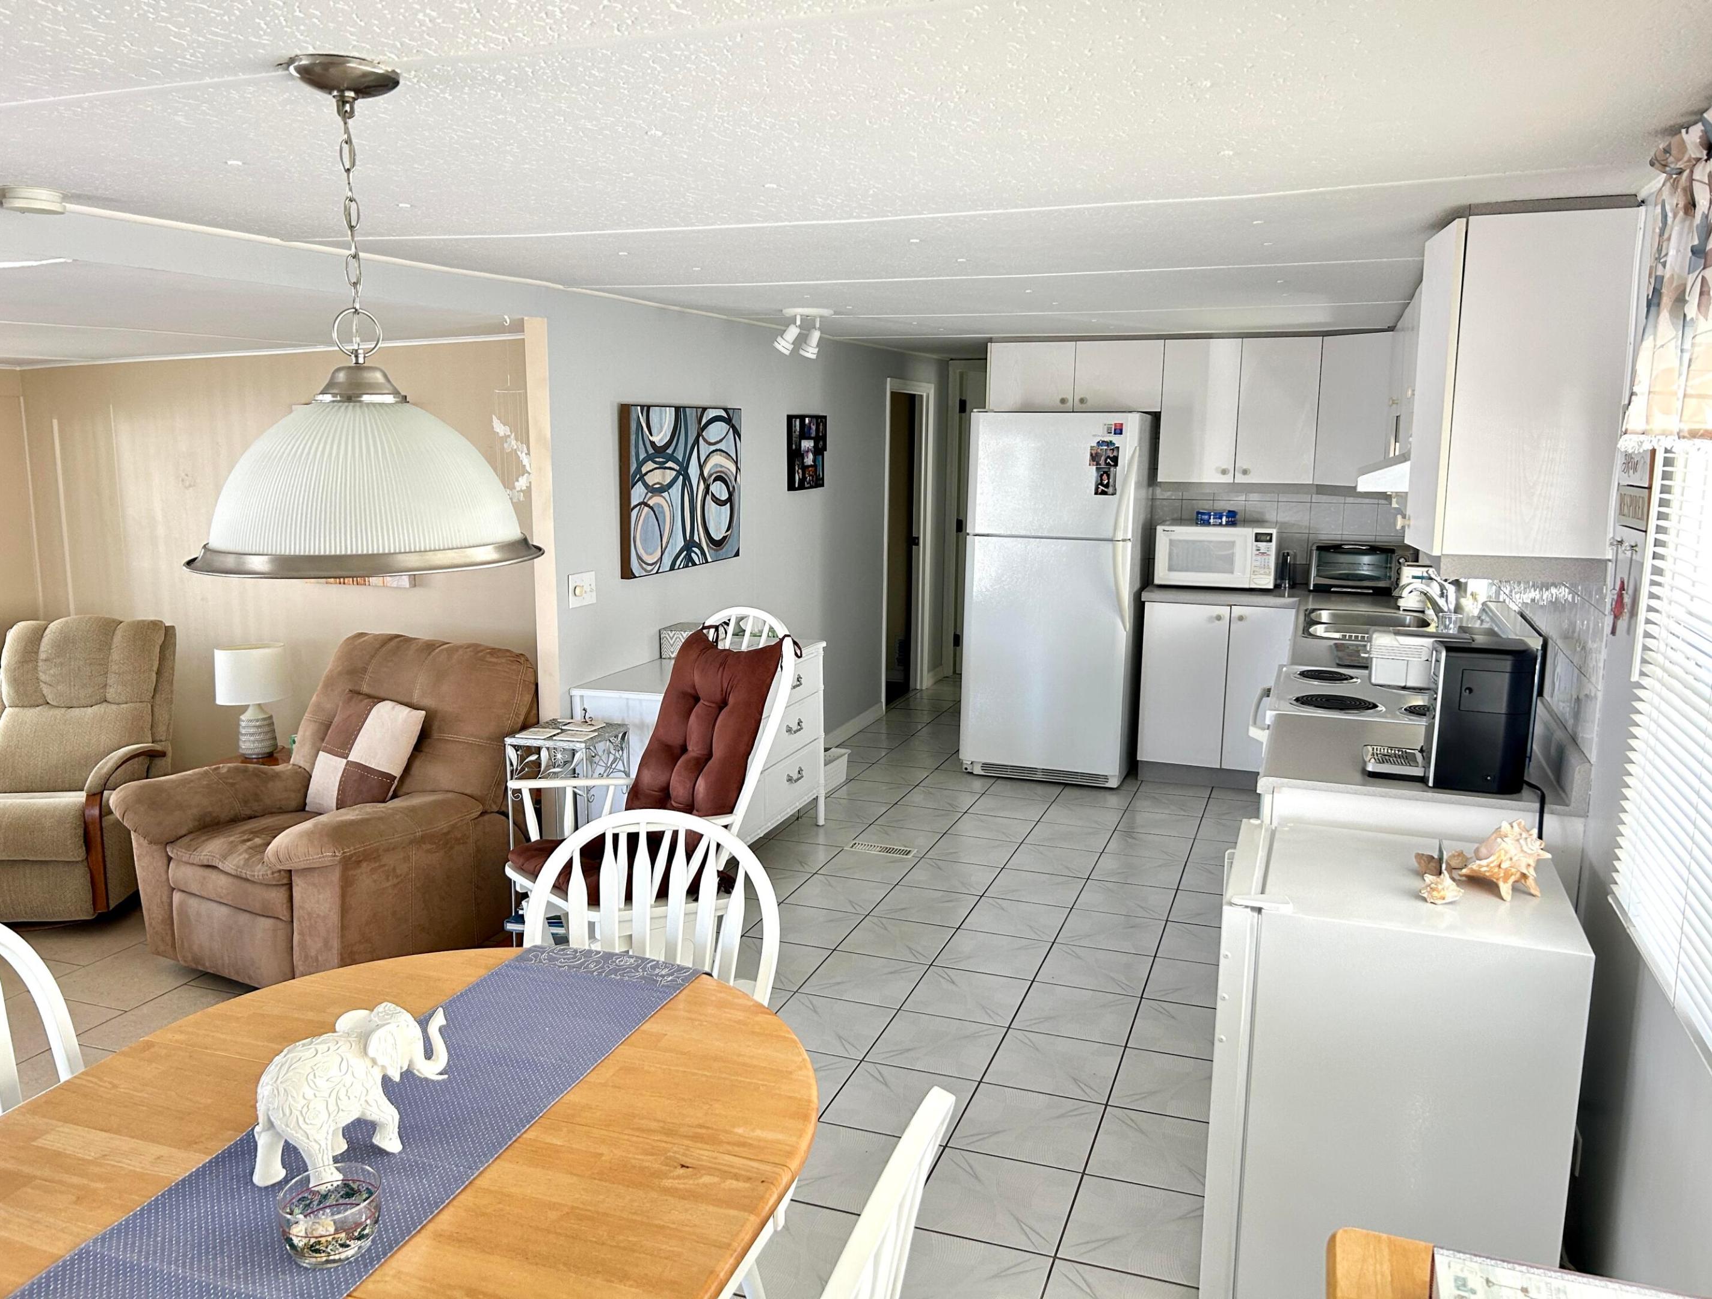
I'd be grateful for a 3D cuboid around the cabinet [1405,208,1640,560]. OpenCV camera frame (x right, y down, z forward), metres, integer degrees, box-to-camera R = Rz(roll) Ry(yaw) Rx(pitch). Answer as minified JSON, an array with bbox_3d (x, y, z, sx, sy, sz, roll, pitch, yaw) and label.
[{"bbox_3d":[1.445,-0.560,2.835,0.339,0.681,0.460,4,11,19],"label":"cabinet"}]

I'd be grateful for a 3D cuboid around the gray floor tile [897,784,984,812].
[{"bbox_3d":[0.395,0.697,6.052,0.330,0.010,0.330,4,11,19],"label":"gray floor tile"}]

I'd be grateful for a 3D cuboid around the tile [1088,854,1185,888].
[{"bbox_3d":[1.103,0.867,5.074,0.329,0.010,0.329,4,11,19],"label":"tile"}]

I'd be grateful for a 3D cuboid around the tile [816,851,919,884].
[{"bbox_3d":[0.055,0.844,5.056,0.325,0.010,0.322,4,11,20],"label":"tile"}]

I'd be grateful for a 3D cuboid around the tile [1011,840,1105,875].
[{"bbox_3d":[0.790,0.844,5.183,0.329,0.010,0.329,4,11,19],"label":"tile"}]

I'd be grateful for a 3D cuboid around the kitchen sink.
[{"bbox_3d":[2.068,-0.016,5.178,0.540,0.170,0.824,4,11,19],"label":"kitchen sink"}]

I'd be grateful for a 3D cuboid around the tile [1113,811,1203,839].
[{"bbox_3d":[1.318,0.758,5.645,0.325,0.010,0.325,4,11,19],"label":"tile"}]

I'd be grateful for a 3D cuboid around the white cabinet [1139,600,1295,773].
[{"bbox_3d":[1.780,0.132,6.370,0.674,0.780,0.591,4,11,19],"label":"white cabinet"}]

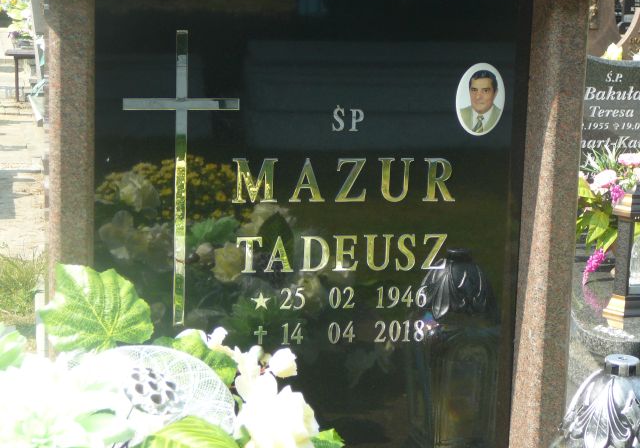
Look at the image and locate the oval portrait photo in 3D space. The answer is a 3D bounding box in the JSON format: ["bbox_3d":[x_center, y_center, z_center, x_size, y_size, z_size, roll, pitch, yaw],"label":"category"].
[{"bbox_3d":[0.273,-0.211,2.568,0.088,0.123,0.008,-1,10,-12],"label":"oval portrait photo"}]

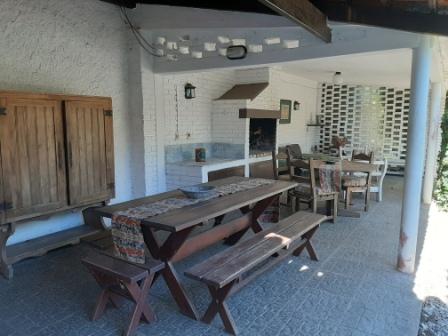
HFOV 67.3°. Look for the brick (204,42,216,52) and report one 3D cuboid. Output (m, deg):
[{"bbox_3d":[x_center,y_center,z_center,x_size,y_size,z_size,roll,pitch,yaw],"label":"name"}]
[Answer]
[{"bbox_3d":[-0.167,-1.492,4.167,0.180,0.082,0.080,5,10,36],"label":"brick"}]

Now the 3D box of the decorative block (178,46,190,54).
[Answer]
[{"bbox_3d":[-0.521,-1.540,4.423,0.185,0.075,0.080,5,10,36],"label":"decorative block"}]

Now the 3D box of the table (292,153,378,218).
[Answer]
[{"bbox_3d":[1.809,0.263,5.891,0.820,0.760,1.500,-3,8,-18],"label":"table"}]

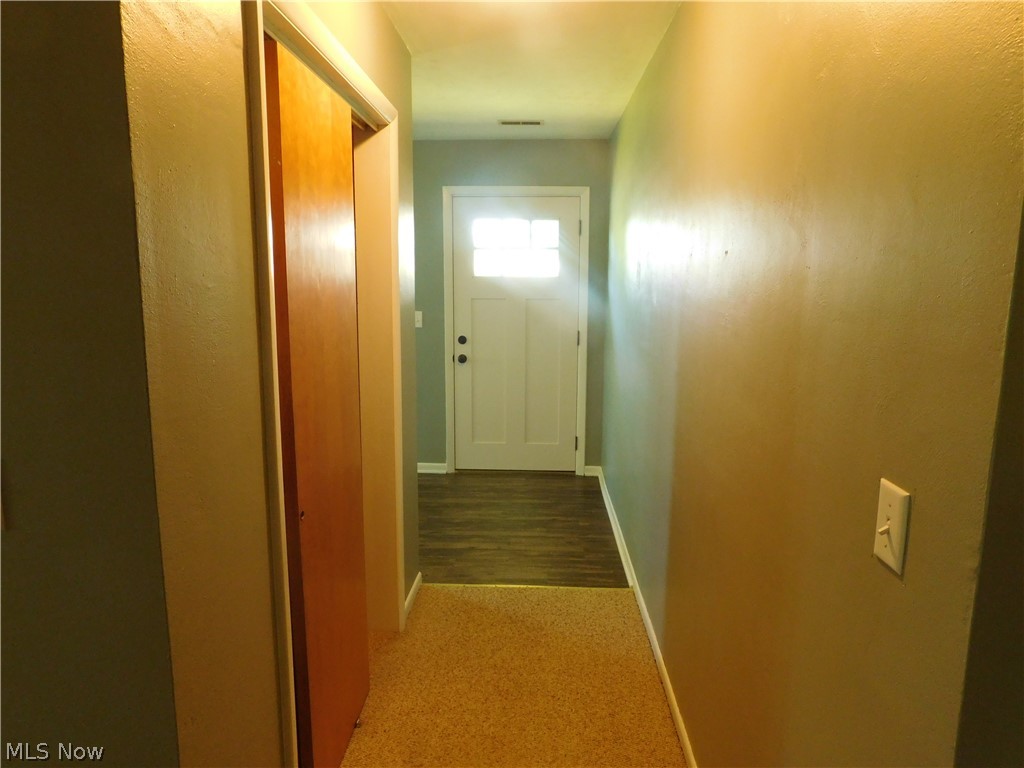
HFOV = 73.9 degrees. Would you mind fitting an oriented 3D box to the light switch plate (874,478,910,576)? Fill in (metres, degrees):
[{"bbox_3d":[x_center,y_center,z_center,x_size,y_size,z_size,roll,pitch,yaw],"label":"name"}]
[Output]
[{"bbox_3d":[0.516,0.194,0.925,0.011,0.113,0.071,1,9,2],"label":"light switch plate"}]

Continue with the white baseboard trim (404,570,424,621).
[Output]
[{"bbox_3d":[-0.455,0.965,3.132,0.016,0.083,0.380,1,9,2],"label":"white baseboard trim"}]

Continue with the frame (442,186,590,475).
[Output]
[{"bbox_3d":[0.031,-0.359,5.040,1.045,2.110,0.120,1,9,2],"label":"frame"}]

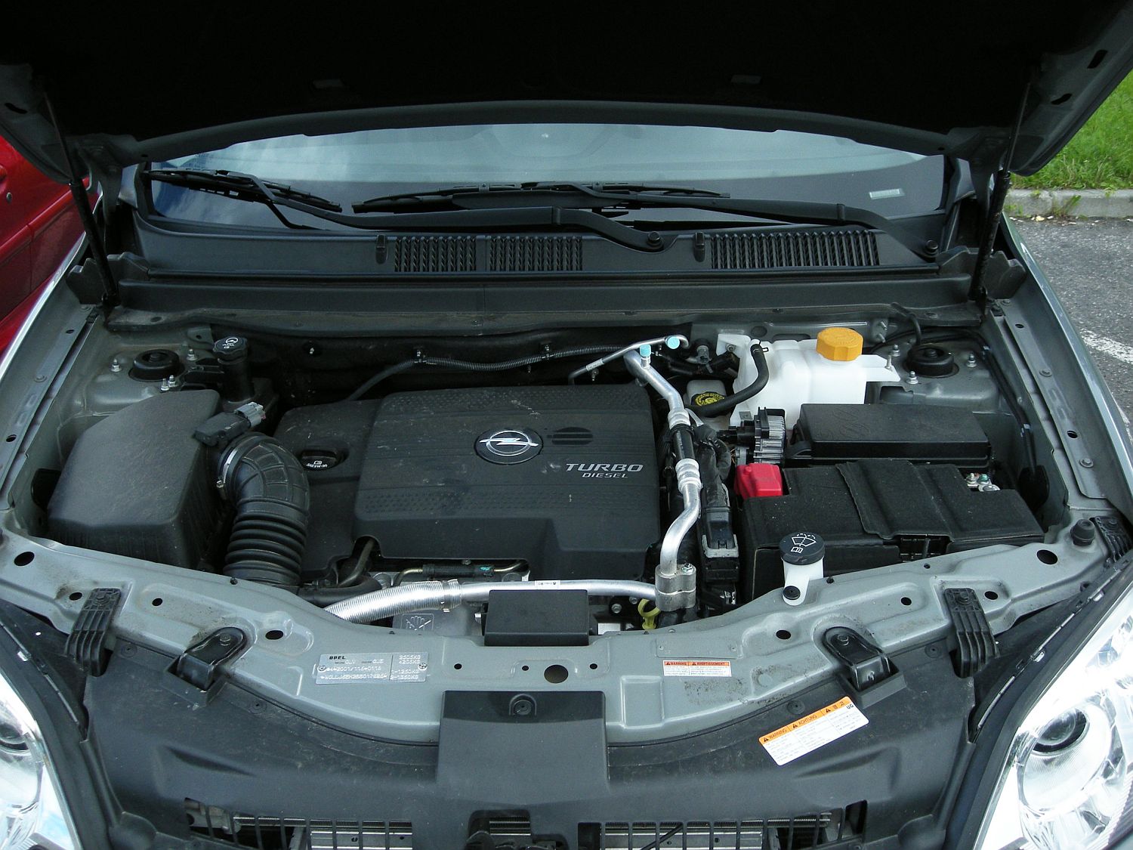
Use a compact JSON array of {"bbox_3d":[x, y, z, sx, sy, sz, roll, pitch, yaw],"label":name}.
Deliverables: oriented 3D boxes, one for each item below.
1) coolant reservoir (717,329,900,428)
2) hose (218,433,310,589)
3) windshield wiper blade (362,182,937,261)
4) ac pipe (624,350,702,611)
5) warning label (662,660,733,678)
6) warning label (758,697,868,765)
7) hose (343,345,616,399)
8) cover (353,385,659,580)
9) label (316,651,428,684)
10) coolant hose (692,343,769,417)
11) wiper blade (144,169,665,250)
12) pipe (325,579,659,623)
[{"bbox_3d":[0.342,-0.060,1.639,0.250,0.190,0.165,0,33,0],"label":"coolant reservoir"},{"bbox_3d":[-0.372,0.116,1.413,0.120,0.145,0.240,0,33,0],"label":"hose"},{"bbox_3d":[0.117,-0.326,1.814,0.930,0.075,0.100,0,33,0],"label":"windshield wiper blade"},{"bbox_3d":[0.119,0.049,1.454,0.080,0.100,0.470,0,33,0],"label":"ac pipe"},{"bbox_3d":[0.134,0.249,1.170,0.070,0.002,0.020,2,38,3],"label":"warning label"},{"bbox_3d":[0.249,0.305,1.145,0.109,0.002,0.034,-20,46,-20],"label":"warning label"},{"bbox_3d":[-0.125,-0.079,1.711,0.400,0.065,0.100,0,33,0],"label":"hose"},{"bbox_3d":[-0.072,0.065,1.458,0.365,0.100,0.340,0,33,0],"label":"cover"},{"bbox_3d":[-0.198,0.248,1.170,0.110,0.002,0.039,-1,38,-2],"label":"label"},{"bbox_3d":[0.226,-0.057,1.594,0.110,0.080,0.100,0,33,0],"label":"coolant hose"},{"bbox_3d":[-0.295,-0.358,1.865,0.890,0.060,0.110,7,33,11],"label":"wiper blade"},{"bbox_3d":[-0.080,0.192,1.258,0.370,0.045,0.065,-3,33,-4],"label":"pipe"}]

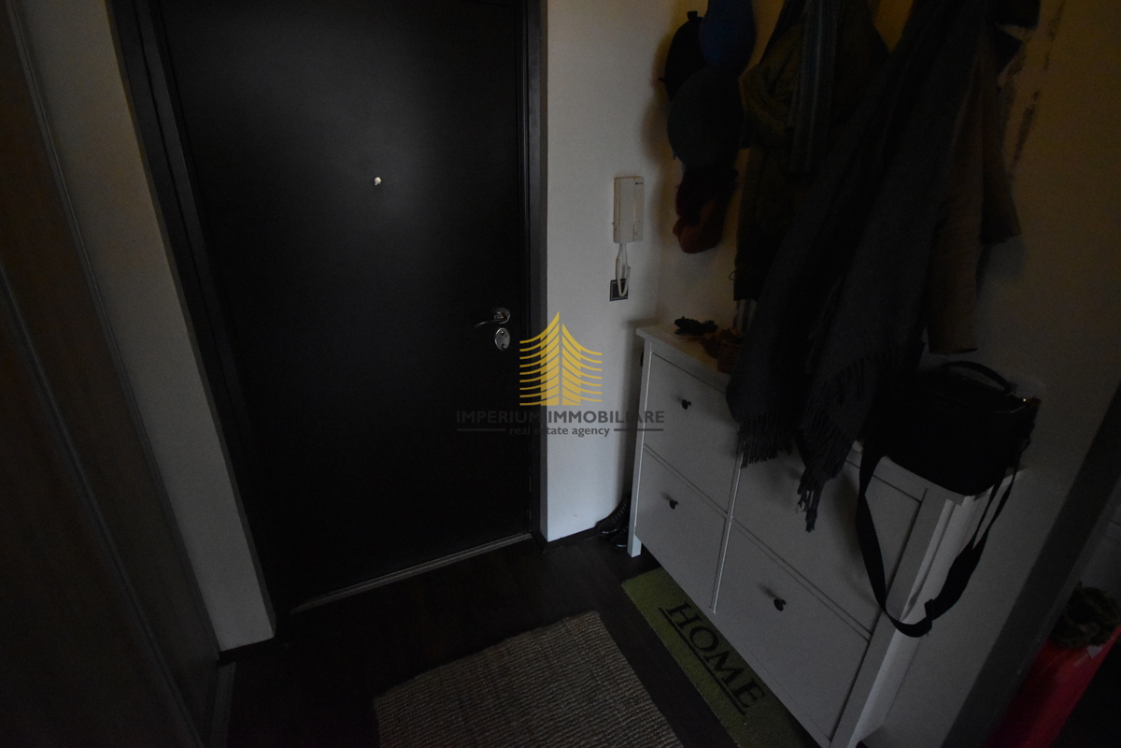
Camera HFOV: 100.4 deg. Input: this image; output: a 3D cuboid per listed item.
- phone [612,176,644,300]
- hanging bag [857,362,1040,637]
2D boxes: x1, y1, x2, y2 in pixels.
[{"bbox_3d":[0.241,-0.491,1.733,0.090,0.432,0.053,-7,23,-22],"label":"phone"},{"bbox_3d":[0.732,0.224,0.935,0.180,0.490,0.220,-7,23,-22],"label":"hanging bag"}]

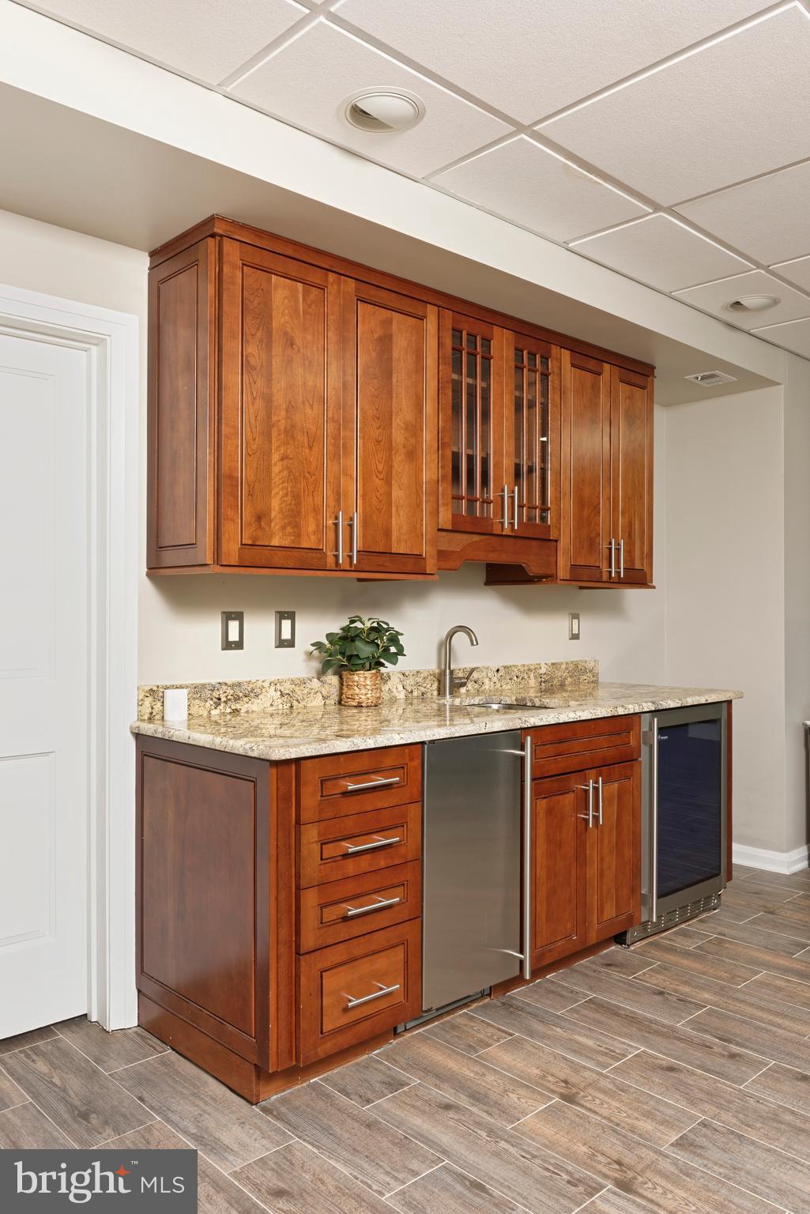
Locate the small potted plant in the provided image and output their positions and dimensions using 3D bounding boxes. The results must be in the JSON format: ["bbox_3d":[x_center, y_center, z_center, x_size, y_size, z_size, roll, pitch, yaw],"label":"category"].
[{"bbox_3d":[-0.170,0.195,2.930,0.310,0.330,0.270,0,0,-41],"label":"small potted plant"}]

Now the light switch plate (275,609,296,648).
[{"bbox_3d":[-0.426,0.081,2.880,0.083,0.130,0.010,0,0,-41],"label":"light switch plate"}]

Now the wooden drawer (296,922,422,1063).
[{"bbox_3d":[-0.243,1.075,2.403,0.431,0.296,0.406,0,0,-41],"label":"wooden drawer"}]

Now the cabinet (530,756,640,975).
[{"bbox_3d":[0.468,0.910,3.118,0.665,0.633,0.585,0,0,-41],"label":"cabinet"}]

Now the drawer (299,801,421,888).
[{"bbox_3d":[-0.248,0.662,2.414,0.430,0.168,0.400,0,0,-41],"label":"drawer"}]

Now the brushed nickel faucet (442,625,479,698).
[{"bbox_3d":[0.259,0.228,3.282,0.132,0.277,0.169,0,0,-43],"label":"brushed nickel faucet"}]

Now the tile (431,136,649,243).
[{"bbox_3d":[0.404,-1.150,2.257,0.595,0.018,0.323,0,0,-42],"label":"tile"}]

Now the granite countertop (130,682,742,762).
[{"bbox_3d":[0.318,0.374,3.030,2.420,0.042,0.720,0,0,-41],"label":"granite countertop"}]

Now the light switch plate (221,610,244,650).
[{"bbox_3d":[-0.586,0.083,2.771,0.083,0.131,0.009,0,0,-40],"label":"light switch plate"}]

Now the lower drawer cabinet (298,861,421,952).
[{"bbox_3d":[-0.242,0.839,2.404,0.431,0.172,0.406,0,0,-41],"label":"lower drawer cabinet"}]

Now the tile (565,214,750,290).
[{"bbox_3d":[0.873,-1.173,2.705,0.600,0.018,0.315,0,0,-41],"label":"tile"}]

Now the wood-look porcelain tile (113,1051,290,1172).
[{"bbox_3d":[-0.556,1.325,2.160,0.195,0.012,0.600,0,0,-41],"label":"wood-look porcelain tile"}]

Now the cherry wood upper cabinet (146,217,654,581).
[{"bbox_3d":[0.187,-0.610,3.186,2.284,1.035,0.365,0,0,-41],"label":"cherry wood upper cabinet"}]

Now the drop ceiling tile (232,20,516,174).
[{"bbox_3d":[-0.060,-1.173,1.900,0.600,0.018,0.315,0,0,-41],"label":"drop ceiling tile"}]

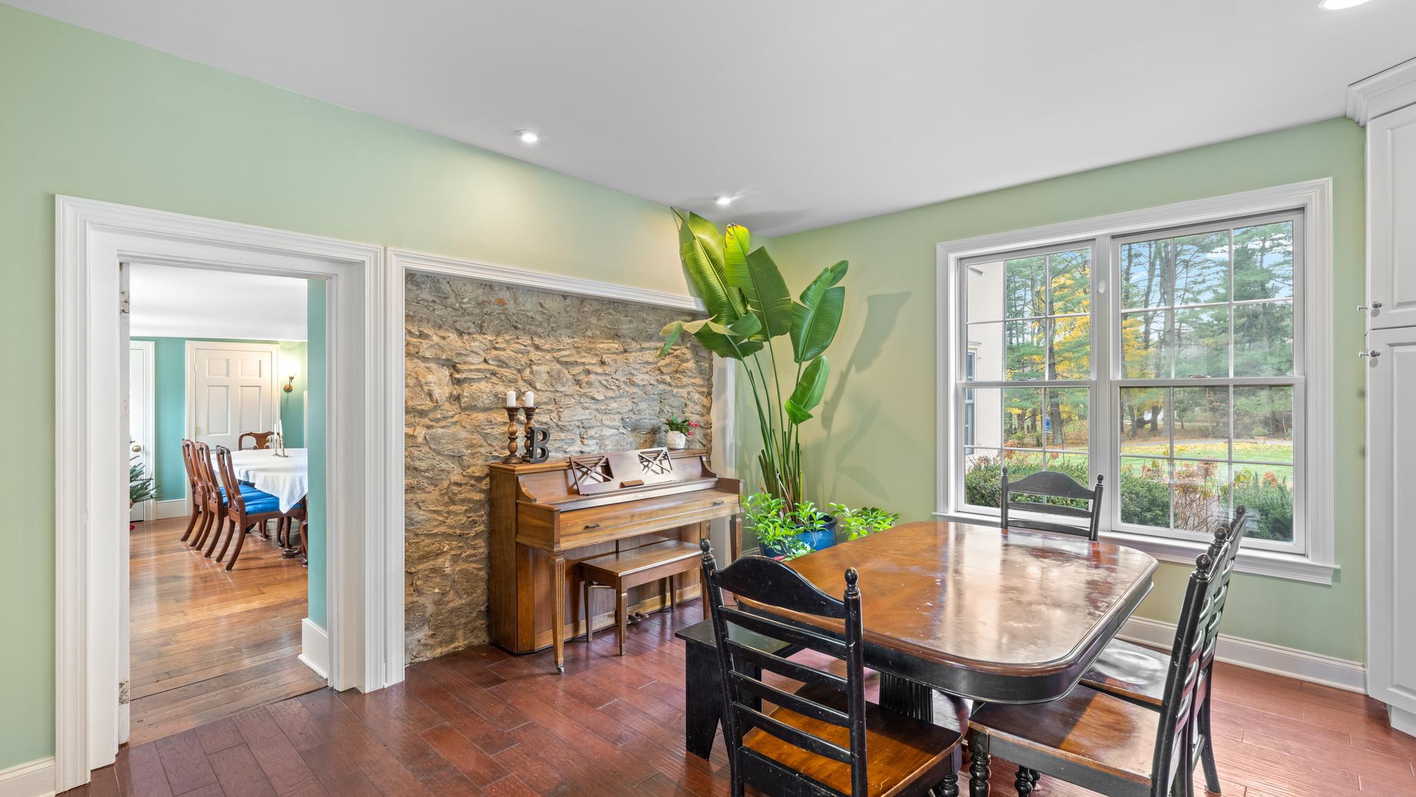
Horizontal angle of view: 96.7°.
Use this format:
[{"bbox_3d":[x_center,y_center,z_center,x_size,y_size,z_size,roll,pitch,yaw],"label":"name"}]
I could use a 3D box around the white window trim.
[{"bbox_3d":[2.343,-0.082,3.744,1.953,1.974,0.140,0,0,43],"label":"white window trim"}]

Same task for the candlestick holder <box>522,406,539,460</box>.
[{"bbox_3d":[-1.058,0.216,3.731,0.115,0.321,0.115,0,0,43],"label":"candlestick holder"}]

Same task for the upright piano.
[{"bbox_3d":[-0.509,0.881,3.918,0.620,1.034,1.476,0,0,43],"label":"upright piano"}]

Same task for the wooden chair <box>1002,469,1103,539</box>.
[{"bbox_3d":[1.579,0.886,3.046,0.490,1.029,0.580,0,0,43],"label":"wooden chair"}]

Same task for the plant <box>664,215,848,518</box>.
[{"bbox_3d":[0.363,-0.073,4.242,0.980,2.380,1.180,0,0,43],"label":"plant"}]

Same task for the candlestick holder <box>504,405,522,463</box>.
[{"bbox_3d":[-1.128,0.217,3.641,0.115,0.321,0.115,0,0,43],"label":"candlestick holder"}]

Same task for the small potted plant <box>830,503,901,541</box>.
[{"bbox_3d":[1.082,0.997,4.323,0.440,0.560,0.460,0,0,43],"label":"small potted plant"}]

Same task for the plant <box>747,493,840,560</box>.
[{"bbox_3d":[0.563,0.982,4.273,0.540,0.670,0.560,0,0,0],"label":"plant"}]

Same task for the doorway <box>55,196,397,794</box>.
[{"bbox_3d":[-2.001,0.339,2.695,0.219,2.126,1.103,0,0,43],"label":"doorway"}]

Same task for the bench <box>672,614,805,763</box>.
[{"bbox_3d":[0.425,1.176,2.817,0.399,0.451,1.200,0,0,43],"label":"bench"}]

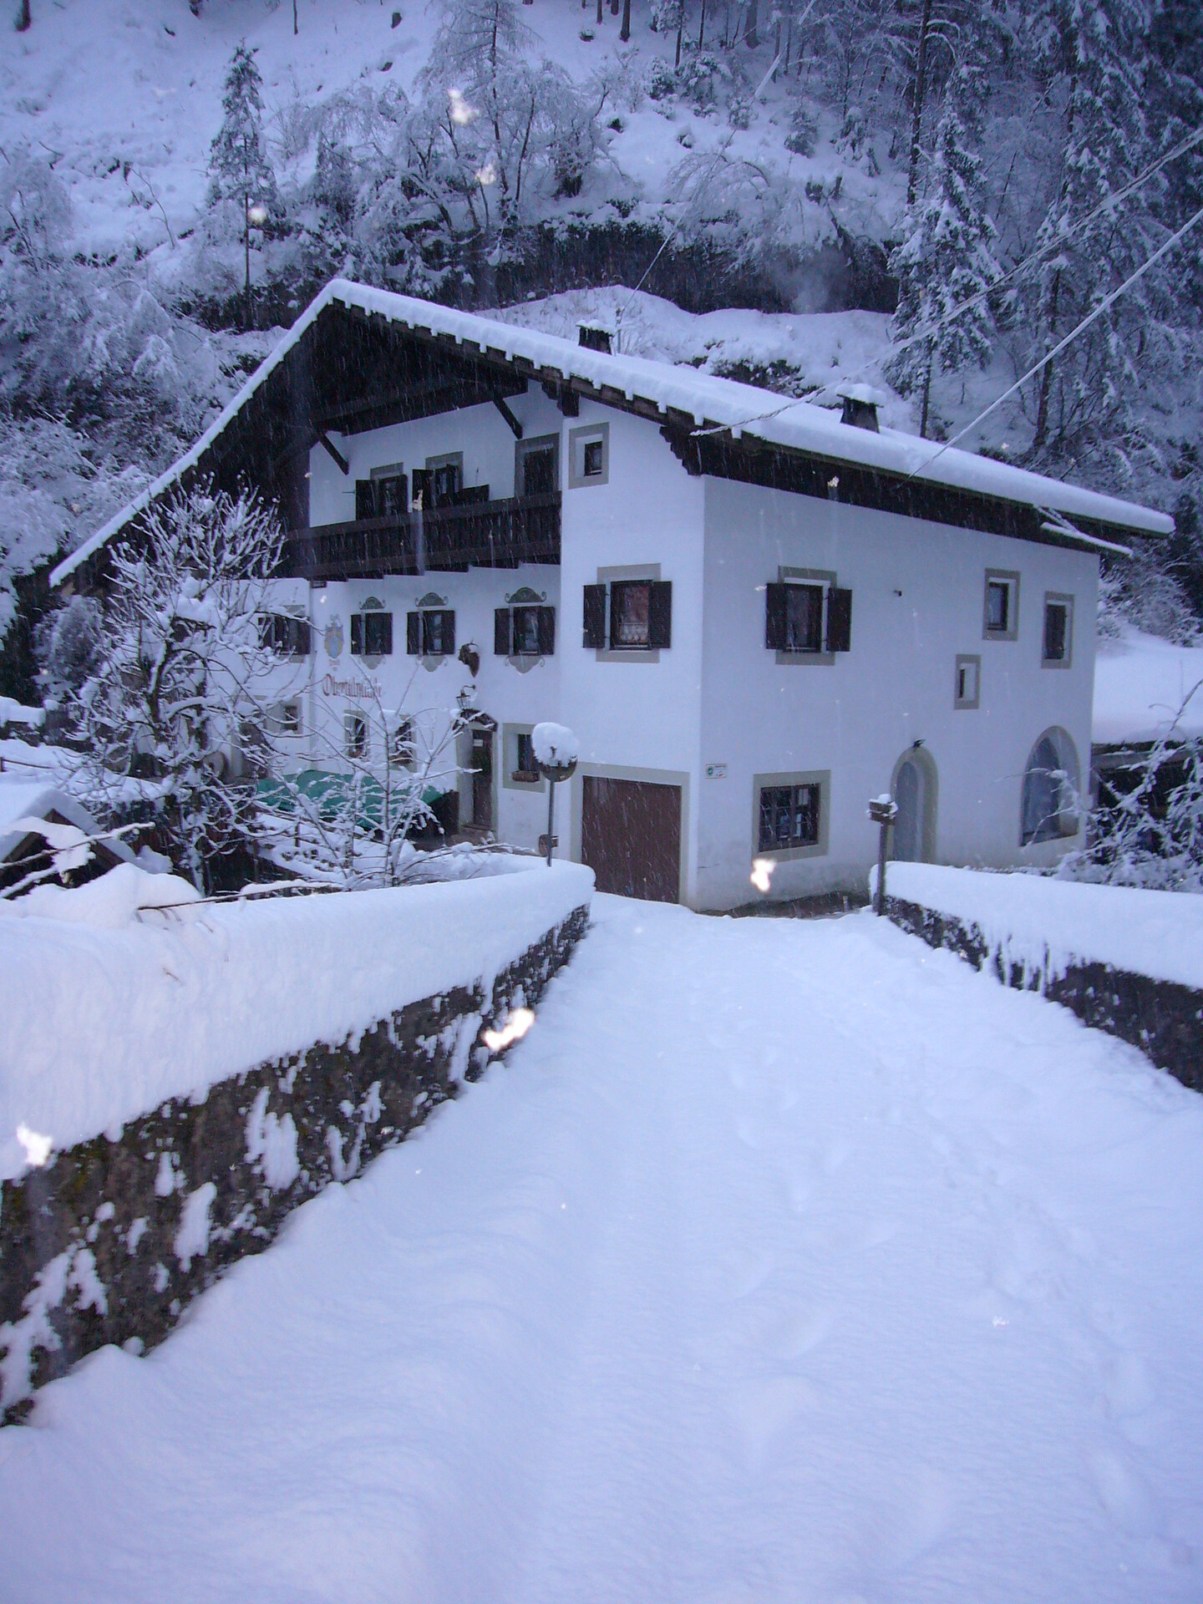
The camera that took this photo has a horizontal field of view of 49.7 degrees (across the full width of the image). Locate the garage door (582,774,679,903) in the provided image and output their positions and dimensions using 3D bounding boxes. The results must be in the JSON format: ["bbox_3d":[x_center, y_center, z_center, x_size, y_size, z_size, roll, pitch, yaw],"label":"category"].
[{"bbox_3d":[0.572,0.683,23.401,0.100,2.120,2.550,-4,8,-41],"label":"garage door"}]

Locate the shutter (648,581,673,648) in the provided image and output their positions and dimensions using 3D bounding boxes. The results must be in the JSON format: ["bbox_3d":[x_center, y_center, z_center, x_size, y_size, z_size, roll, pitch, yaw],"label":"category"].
[{"bbox_3d":[1.033,-3.225,22.366,0.050,1.140,0.560,-4,8,-41],"label":"shutter"}]

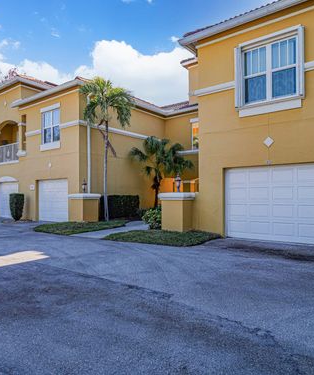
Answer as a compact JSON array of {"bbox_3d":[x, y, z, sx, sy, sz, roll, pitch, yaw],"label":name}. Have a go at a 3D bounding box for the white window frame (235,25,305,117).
[{"bbox_3d":[3.185,-3.242,8.268,1.880,2.180,0.200,-1,-2,36],"label":"white window frame"}]

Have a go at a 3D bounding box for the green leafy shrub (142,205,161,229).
[{"bbox_3d":[-0.062,1.150,11.672,0.900,0.970,0.880,-1,-2,36],"label":"green leafy shrub"}]

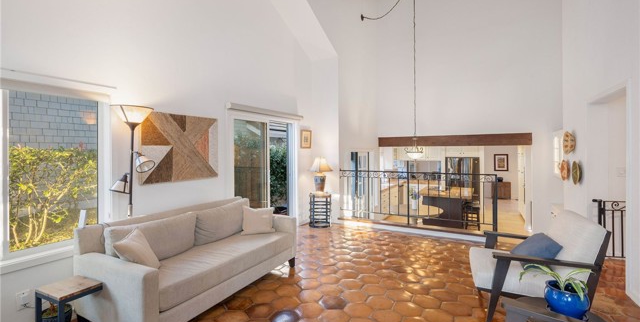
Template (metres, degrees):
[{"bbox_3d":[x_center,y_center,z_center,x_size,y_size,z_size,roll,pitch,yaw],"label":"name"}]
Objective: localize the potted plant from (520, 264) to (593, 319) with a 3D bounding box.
[{"bbox_3d":[1.492,0.827,1.779,0.360,0.270,0.310,1,2,40],"label":"potted plant"}]

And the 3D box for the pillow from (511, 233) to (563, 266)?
[{"bbox_3d":[1.834,0.770,2.420,0.335,0.120,0.410,-45,-12,15],"label":"pillow"}]

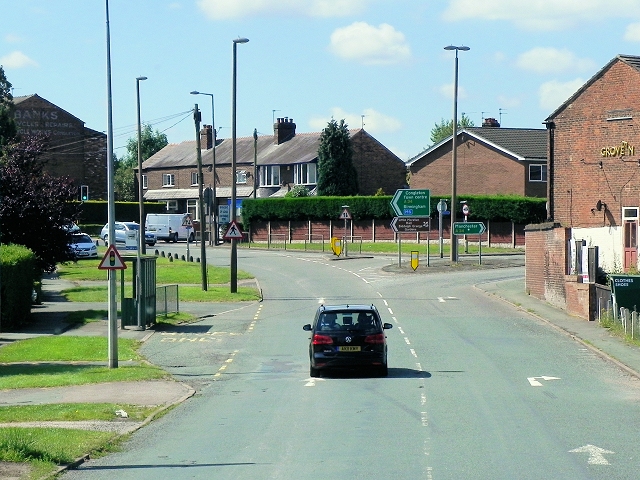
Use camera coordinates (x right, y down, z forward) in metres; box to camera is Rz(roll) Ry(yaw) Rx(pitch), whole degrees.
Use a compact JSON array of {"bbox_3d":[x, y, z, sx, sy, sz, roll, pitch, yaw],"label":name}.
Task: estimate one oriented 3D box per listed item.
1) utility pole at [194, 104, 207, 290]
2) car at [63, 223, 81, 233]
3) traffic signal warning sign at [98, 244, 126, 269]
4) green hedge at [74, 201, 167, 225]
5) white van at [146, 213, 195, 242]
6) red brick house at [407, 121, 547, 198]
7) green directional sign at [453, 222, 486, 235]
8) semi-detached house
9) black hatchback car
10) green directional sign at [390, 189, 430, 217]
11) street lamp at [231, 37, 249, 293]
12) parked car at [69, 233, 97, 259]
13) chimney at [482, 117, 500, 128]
[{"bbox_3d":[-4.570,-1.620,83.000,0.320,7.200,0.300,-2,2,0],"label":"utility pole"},{"bbox_3d":[-17.400,-0.420,149.000,1.760,1.500,4.300,0,2,-11],"label":"car"},{"bbox_3d":[-5.007,0.423,52.300,0.680,0.600,0.050,0,1,-1],"label":"traffic signal warning sign"},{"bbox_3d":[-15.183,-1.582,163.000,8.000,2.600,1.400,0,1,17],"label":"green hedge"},{"bbox_3d":[-10.750,-0.850,155.000,1.930,1.980,4.750,1,2,20],"label":"white van"},{"bbox_3d":[13.739,-3.483,142.580,11.000,7.400,10.600,-1,1,-39],"label":"red brick house"},{"bbox_3d":[7.570,-0.564,109.000,1.660,0.640,0.060,0,2,3],"label":"green directional sign"},{"bbox_3d":[-4.191,-4.468,159.832,7.200,8.900,25.000,-1,1,-36],"label":"semi-detached house"},{"bbox_3d":[0.650,2.230,50.200,1.900,1.650,4.400,0,2,1],"label":"black hatchback car"},{"bbox_3d":[4.754,-1.939,114.000,2.070,1.420,0.060,0,1,2],"label":"green directional sign"},{"bbox_3d":[-2.980,-2.820,82.000,0.670,9.700,0.300,0,2,0],"label":"street lamp"},{"bbox_3d":[-14.200,0.300,127.000,1.770,1.460,4.250,0,2,-14],"label":"parked car"},{"bbox_3d":[11.654,-7.883,147.000,1.200,0.950,0.800,-1,1,-39],"label":"chimney"}]

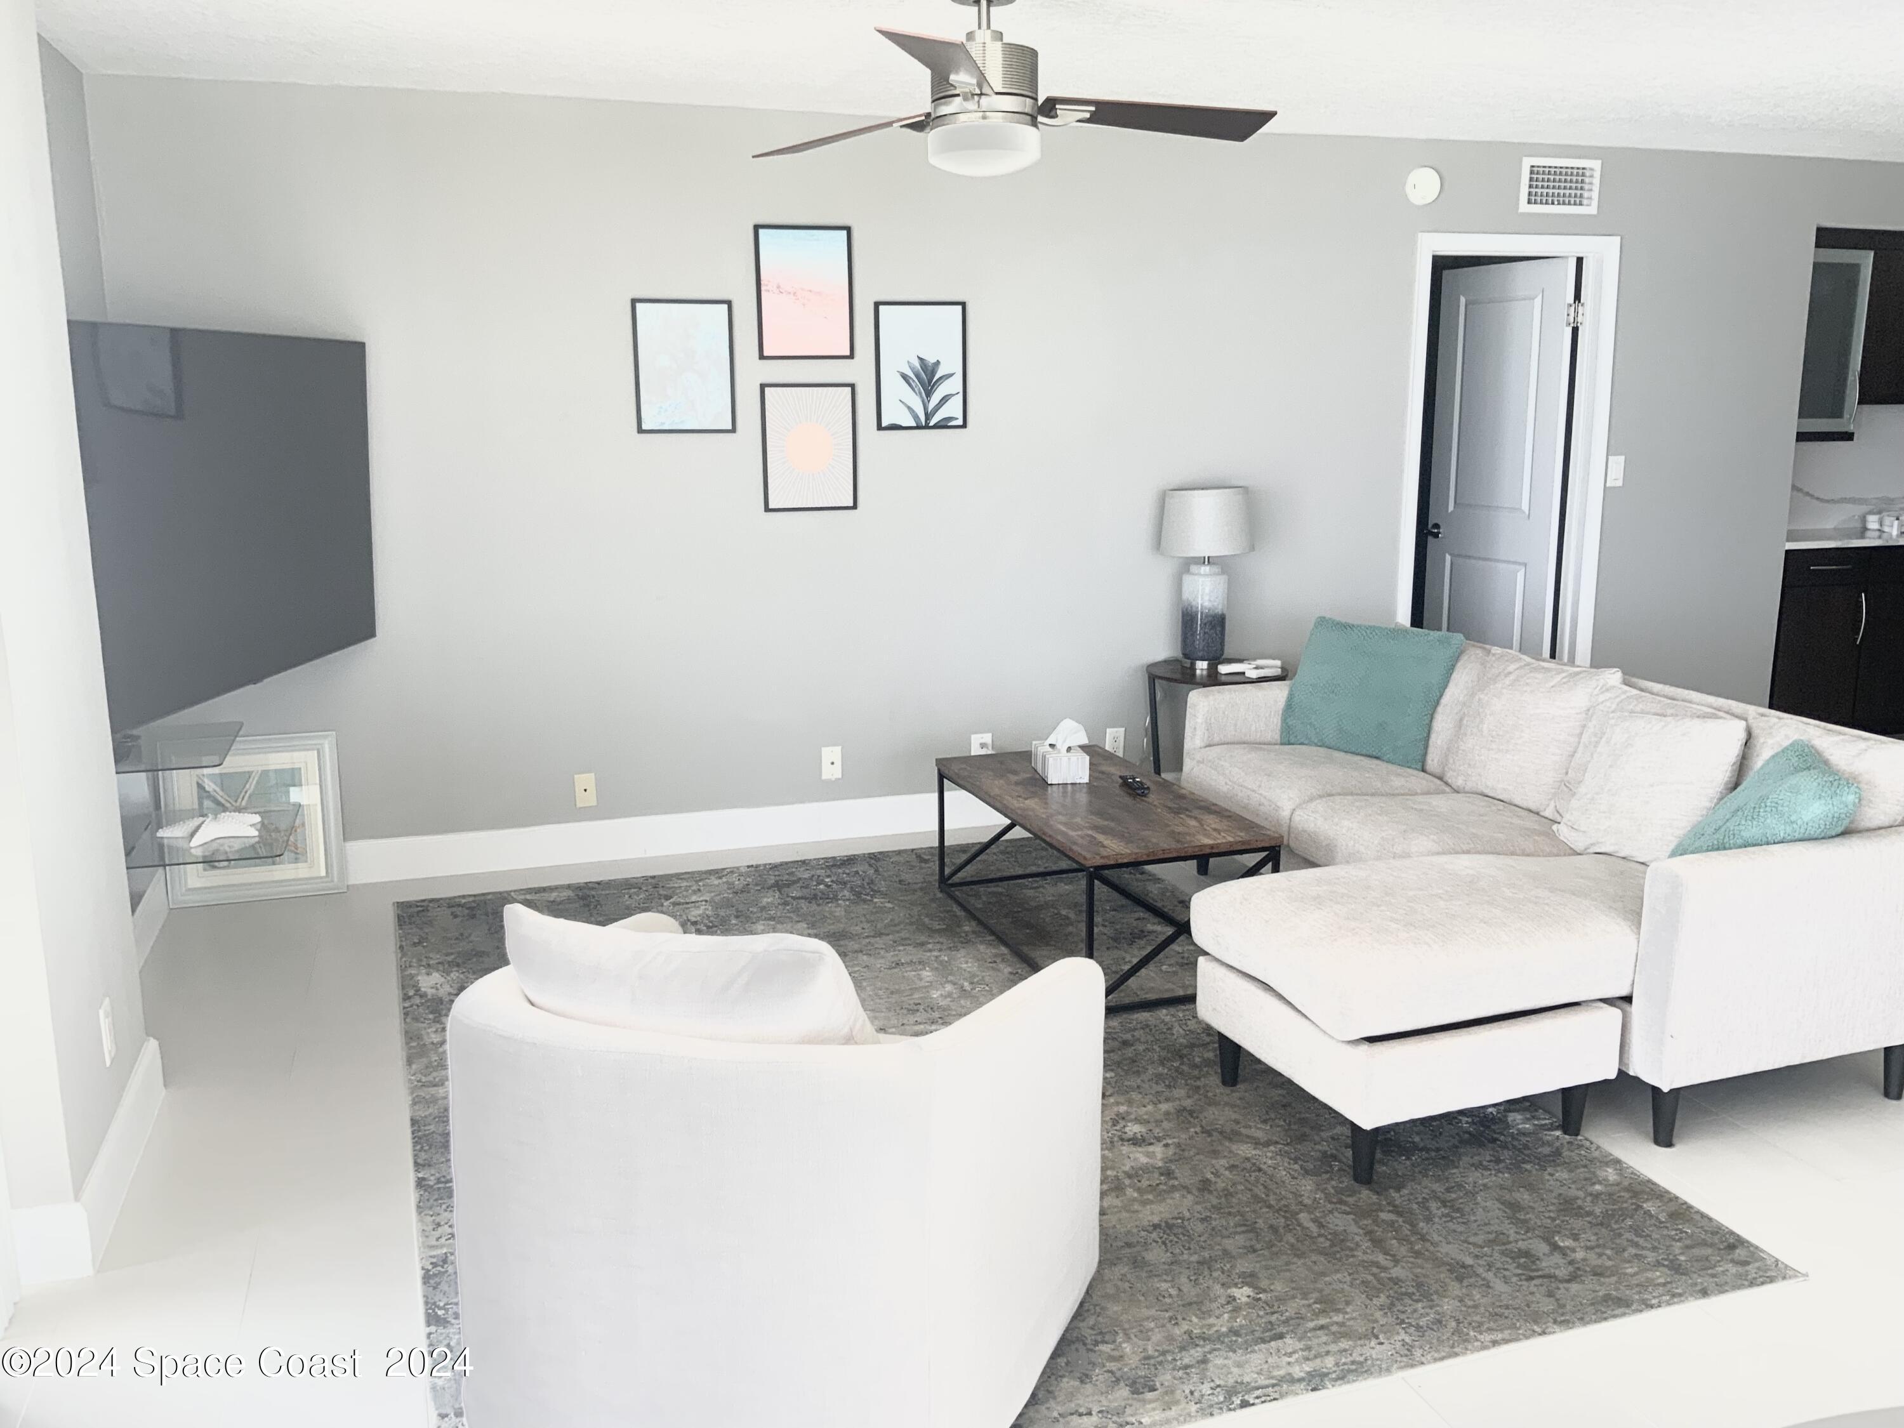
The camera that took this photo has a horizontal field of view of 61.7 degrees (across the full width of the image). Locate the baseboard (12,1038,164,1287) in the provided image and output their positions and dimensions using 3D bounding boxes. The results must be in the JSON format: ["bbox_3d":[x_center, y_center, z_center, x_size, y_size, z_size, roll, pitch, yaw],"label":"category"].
[{"bbox_3d":[-1.718,0.865,3.214,0.117,0.140,0.820,-4,12,-17],"label":"baseboard"}]

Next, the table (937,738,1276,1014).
[{"bbox_3d":[0.405,0.433,4.551,0.553,0.415,1.135,-4,12,-19],"label":"table"}]

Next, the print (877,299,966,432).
[{"bbox_3d":[-0.103,-1.176,5.399,0.319,0.420,0.022,-4,12,-17],"label":"print"}]

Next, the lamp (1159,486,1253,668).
[{"bbox_3d":[0.891,-0.475,5.624,0.328,0.634,0.328,0,11,0],"label":"lamp"}]

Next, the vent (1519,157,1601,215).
[{"bbox_3d":[2.301,-1.993,6.029,0.354,0.198,0.020,-4,12,-17],"label":"vent"}]

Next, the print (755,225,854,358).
[{"bbox_3d":[-0.483,-1.379,5.234,0.319,0.420,0.022,-4,12,-17],"label":"print"}]

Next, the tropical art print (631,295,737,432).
[{"bbox_3d":[-0.865,-1.121,5.160,0.319,0.420,0.022,-4,12,-17],"label":"tropical art print"}]

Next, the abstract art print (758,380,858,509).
[{"bbox_3d":[-0.476,-0.890,5.333,0.319,0.420,0.022,-4,12,-17],"label":"abstract art print"}]

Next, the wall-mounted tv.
[{"bbox_3d":[-1.828,-0.519,4.077,0.060,0.886,1.537,2,11,3],"label":"wall-mounted tv"}]

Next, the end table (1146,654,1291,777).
[{"bbox_3d":[0.937,0.131,5.679,0.492,0.578,0.492,-4,12,-17],"label":"end table"}]

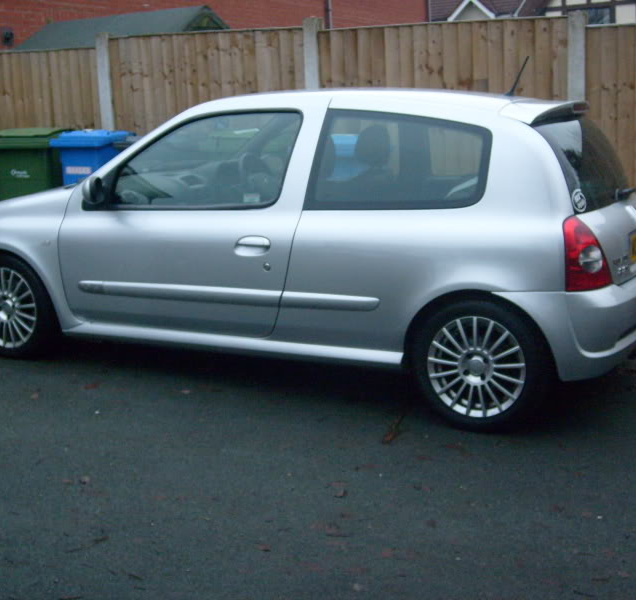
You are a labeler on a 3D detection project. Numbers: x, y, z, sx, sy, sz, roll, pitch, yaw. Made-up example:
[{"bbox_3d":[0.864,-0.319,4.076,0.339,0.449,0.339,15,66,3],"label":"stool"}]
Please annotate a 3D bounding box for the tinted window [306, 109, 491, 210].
[{"bbox_3d":[0.326,-0.583,4.115,0.773,0.447,0.050,4,-8,24],"label":"tinted window"}]

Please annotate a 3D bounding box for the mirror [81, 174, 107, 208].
[{"bbox_3d":[-1.027,-0.504,4.595,0.090,0.145,0.180,4,11,18],"label":"mirror"}]

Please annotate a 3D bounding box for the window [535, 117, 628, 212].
[{"bbox_3d":[1.221,-0.622,4.418,0.090,0.420,1.190,-25,-2,28],"label":"window"}]

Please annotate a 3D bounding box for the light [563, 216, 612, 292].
[{"bbox_3d":[1.045,-0.180,3.852,0.170,0.280,0.210,6,12,26],"label":"light"}]

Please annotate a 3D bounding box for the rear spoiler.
[{"bbox_3d":[1.071,-0.839,4.452,0.240,0.110,1.130,6,12,26],"label":"rear spoiler"}]

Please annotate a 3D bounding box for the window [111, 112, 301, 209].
[{"bbox_3d":[-0.524,-0.631,4.522,0.971,0.420,0.060,3,-8,27],"label":"window"}]

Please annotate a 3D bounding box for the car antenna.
[{"bbox_3d":[0.906,-1.010,4.503,0.025,0.200,0.025,35,23,17],"label":"car antenna"}]

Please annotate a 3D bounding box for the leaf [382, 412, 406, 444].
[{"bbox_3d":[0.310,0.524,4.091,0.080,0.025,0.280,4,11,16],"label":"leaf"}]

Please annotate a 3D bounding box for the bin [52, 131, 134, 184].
[{"bbox_3d":[-1.925,-0.925,8.620,0.510,1.060,0.600,2,11,18],"label":"bin"}]

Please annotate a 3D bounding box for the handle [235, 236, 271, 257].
[{"bbox_3d":[-0.285,-0.233,4.332,0.183,0.090,0.050,6,12,26],"label":"handle"}]

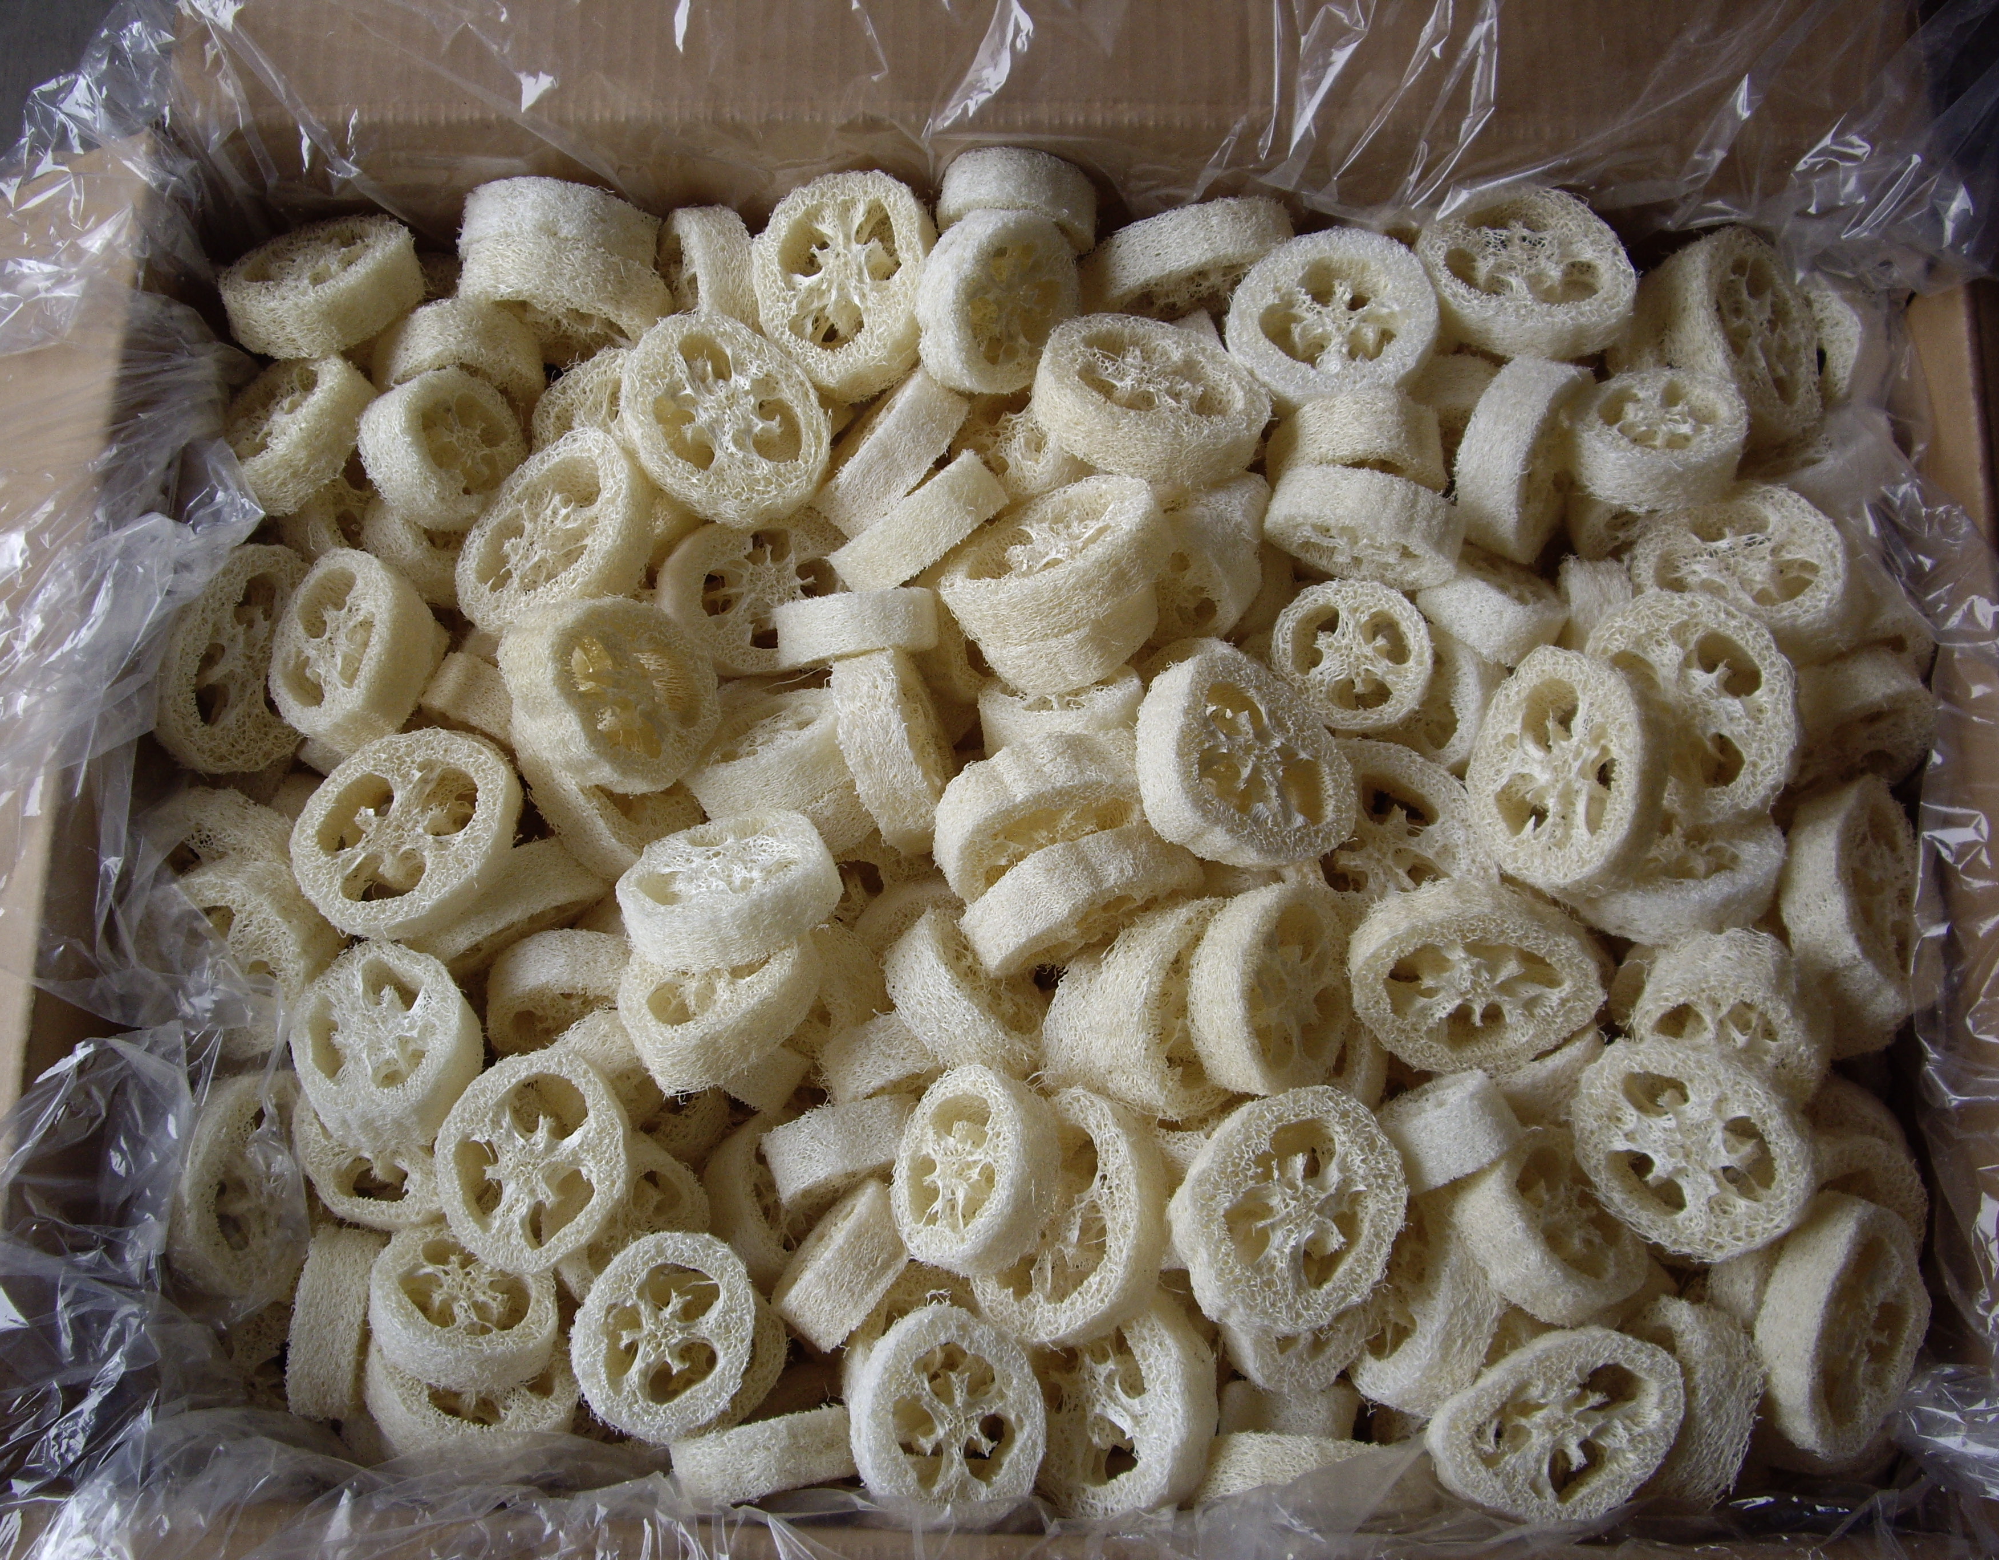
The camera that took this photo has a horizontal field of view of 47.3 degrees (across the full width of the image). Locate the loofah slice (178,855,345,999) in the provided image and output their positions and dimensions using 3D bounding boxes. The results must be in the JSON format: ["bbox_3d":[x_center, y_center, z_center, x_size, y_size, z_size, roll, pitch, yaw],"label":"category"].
[{"bbox_3d":[-0.237,0.054,0.712,0.056,0.021,0.058,4,105,14],"label":"loofah slice"}]

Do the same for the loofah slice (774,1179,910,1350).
[{"bbox_3d":[-0.046,0.146,0.685,0.022,0.049,0.049,40,78,-1],"label":"loofah slice"}]

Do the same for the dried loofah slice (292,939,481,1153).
[{"bbox_3d":[-0.179,0.078,0.665,0.050,0.022,0.058,-21,62,-16],"label":"dried loofah slice"}]

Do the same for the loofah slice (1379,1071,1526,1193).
[{"bbox_3d":[0.130,0.105,0.675,0.046,0.044,0.023,-27,90,6],"label":"loofah slice"}]

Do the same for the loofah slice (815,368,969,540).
[{"bbox_3d":[-0.033,-0.100,0.705,0.021,0.050,0.053,38,95,-17],"label":"loofah slice"}]

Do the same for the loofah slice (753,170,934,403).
[{"bbox_3d":[-0.049,-0.157,0.724,0.058,0.022,0.071,14,92,9],"label":"loofah slice"}]

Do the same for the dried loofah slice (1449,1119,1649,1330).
[{"bbox_3d":[0.162,0.133,0.675,0.054,0.018,0.058,-17,67,-44],"label":"dried loofah slice"}]

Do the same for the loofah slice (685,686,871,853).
[{"bbox_3d":[-0.068,-0.002,0.723,0.061,0.059,0.031,-23,109,-5],"label":"loofah slice"}]

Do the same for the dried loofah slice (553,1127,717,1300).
[{"bbox_3d":[-0.112,0.133,0.683,0.051,0.018,0.055,9,76,-38],"label":"dried loofah slice"}]

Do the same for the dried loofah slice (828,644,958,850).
[{"bbox_3d":[-0.033,-0.009,0.735,0.020,0.061,0.064,-17,92,14],"label":"dried loofah slice"}]

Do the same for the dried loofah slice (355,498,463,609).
[{"bbox_3d":[-0.180,-0.089,0.764,0.060,0.021,0.059,-13,75,-38],"label":"dried loofah slice"}]

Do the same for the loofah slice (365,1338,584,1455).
[{"bbox_3d":[-0.155,0.177,0.669,0.061,0.022,0.061,23,32,-6],"label":"loofah slice"}]

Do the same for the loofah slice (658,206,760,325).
[{"bbox_3d":[-0.097,-0.158,0.752,0.020,0.059,0.061,-16,104,-24],"label":"loofah slice"}]

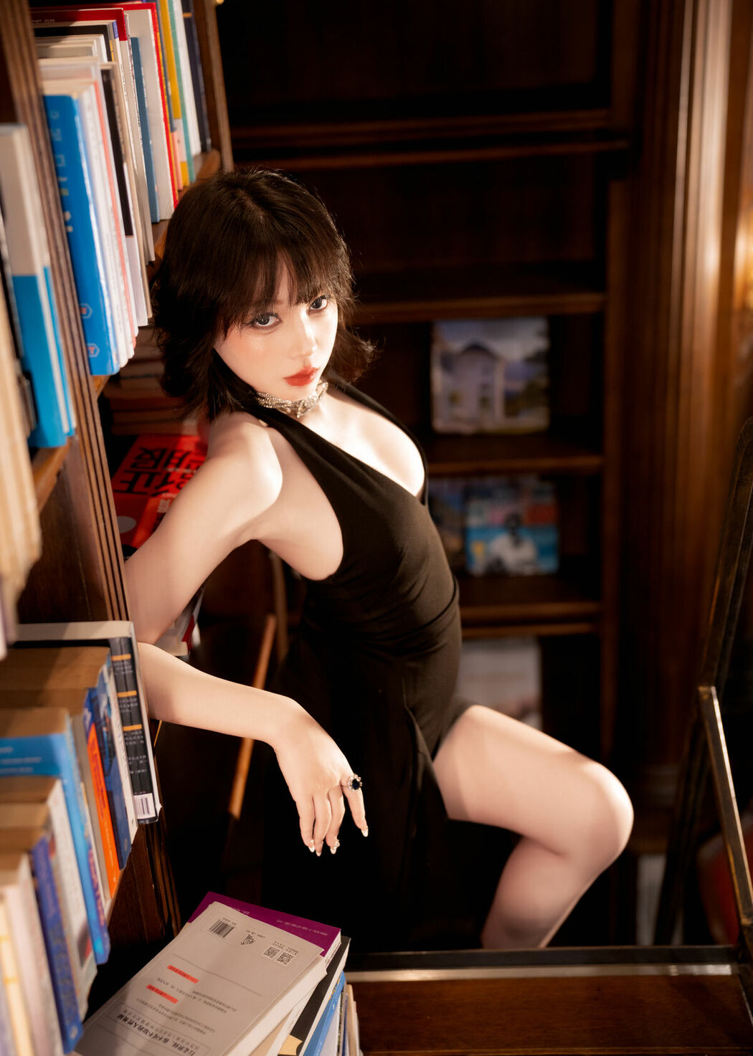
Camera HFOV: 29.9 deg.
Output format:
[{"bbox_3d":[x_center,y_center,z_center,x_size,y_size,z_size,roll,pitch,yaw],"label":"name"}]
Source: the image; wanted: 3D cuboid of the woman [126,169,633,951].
[{"bbox_3d":[0.045,0.280,1.875,0.660,1.480,0.500,3,29,13],"label":"woman"}]

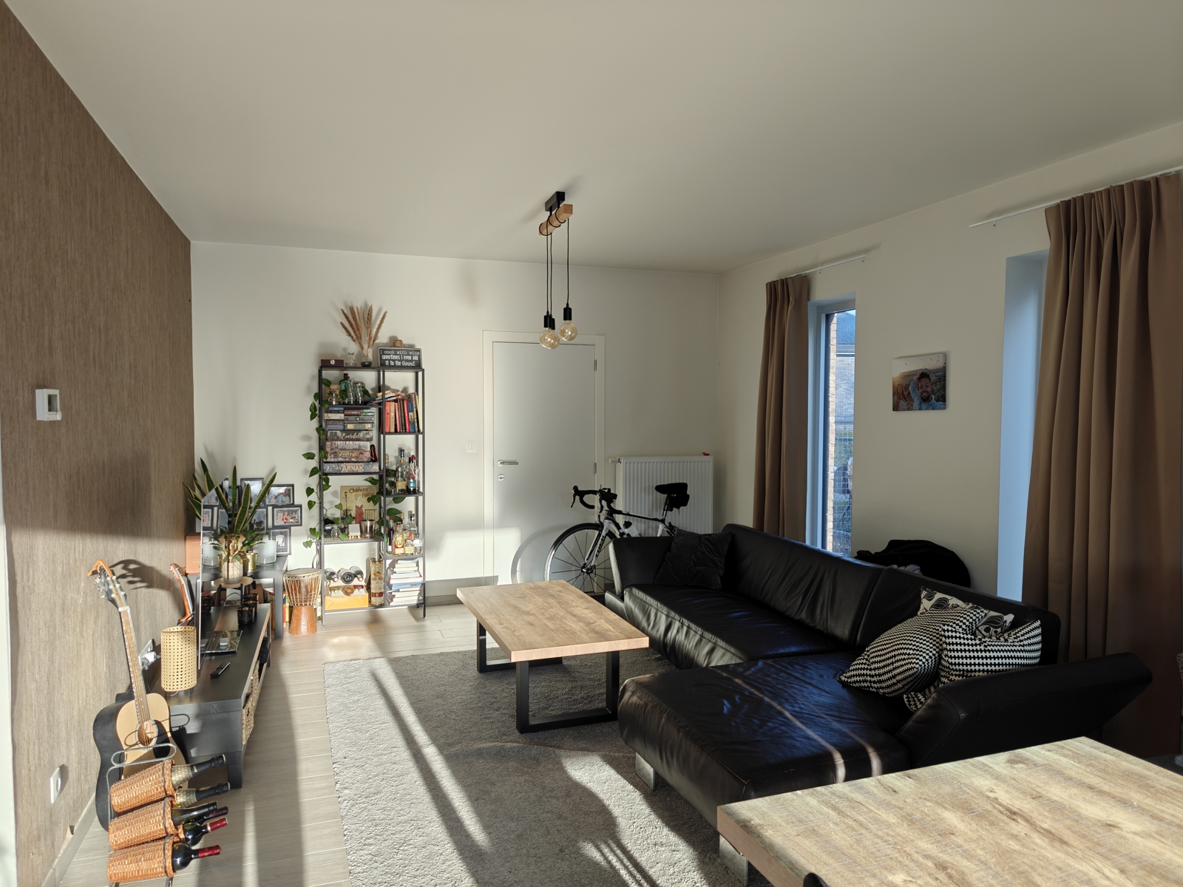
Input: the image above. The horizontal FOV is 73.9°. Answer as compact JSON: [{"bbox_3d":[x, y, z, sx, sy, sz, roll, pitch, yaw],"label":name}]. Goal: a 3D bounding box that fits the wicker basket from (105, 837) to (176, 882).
[{"bbox_3d":[-1.374,1.273,2.400,0.185,0.112,0.115,-4,4,-19],"label":"wicker basket"}]

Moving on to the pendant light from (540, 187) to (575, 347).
[{"bbox_3d":[-0.185,-0.909,4.172,0.100,0.795,0.529,-1,3,-19],"label":"pendant light"}]

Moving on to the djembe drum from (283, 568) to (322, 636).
[{"bbox_3d":[-1.929,1.057,5.255,0.242,0.410,0.242,-1,3,-19],"label":"djembe drum"}]

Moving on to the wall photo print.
[{"bbox_3d":[1.830,-0.334,4.378,0.025,0.305,0.410,-1,3,-19],"label":"wall photo print"}]

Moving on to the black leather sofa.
[{"bbox_3d":[0.681,0.946,3.676,1.470,0.780,2.920,-1,3,-19],"label":"black leather sofa"}]

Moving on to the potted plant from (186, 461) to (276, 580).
[{"bbox_3d":[-2.306,0.494,5.035,0.510,0.740,0.440,-1,3,-19],"label":"potted plant"}]

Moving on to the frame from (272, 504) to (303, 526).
[{"bbox_3d":[-2.155,0.516,5.572,0.197,0.152,0.020,-1,3,-19],"label":"frame"}]

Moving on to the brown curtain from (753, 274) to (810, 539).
[{"bbox_3d":[1.331,0.033,5.590,0.150,2.382,0.721,-1,3,-19],"label":"brown curtain"}]

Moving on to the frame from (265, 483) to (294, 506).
[{"bbox_3d":[-2.202,0.368,5.550,0.195,0.152,0.020,-1,3,-19],"label":"frame"}]

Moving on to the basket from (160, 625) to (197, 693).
[{"bbox_3d":[-1.663,0.868,3.168,0.132,0.236,0.132,-1,3,-19],"label":"basket"}]

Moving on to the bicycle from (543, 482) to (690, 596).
[{"bbox_3d":[0.404,0.771,5.932,1.655,0.940,0.430,-1,3,-31],"label":"bicycle"}]

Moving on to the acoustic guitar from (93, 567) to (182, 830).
[{"bbox_3d":[-1.661,0.910,2.814,0.110,0.960,0.365,-15,-5,7],"label":"acoustic guitar"}]

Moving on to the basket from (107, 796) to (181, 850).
[{"bbox_3d":[-1.370,1.161,2.400,0.185,0.112,0.115,-8,5,-19],"label":"basket"}]

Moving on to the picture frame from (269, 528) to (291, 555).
[{"bbox_3d":[-2.202,0.694,5.563,0.148,0.194,0.020,-1,3,-19],"label":"picture frame"}]

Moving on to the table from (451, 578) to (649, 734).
[{"bbox_3d":[-0.261,1.087,4.118,0.648,0.432,1.275,-1,3,-20],"label":"table"}]

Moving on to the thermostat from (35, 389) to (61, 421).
[{"bbox_3d":[-1.664,-0.118,2.413,0.034,0.096,0.125,-1,3,-19],"label":"thermostat"}]

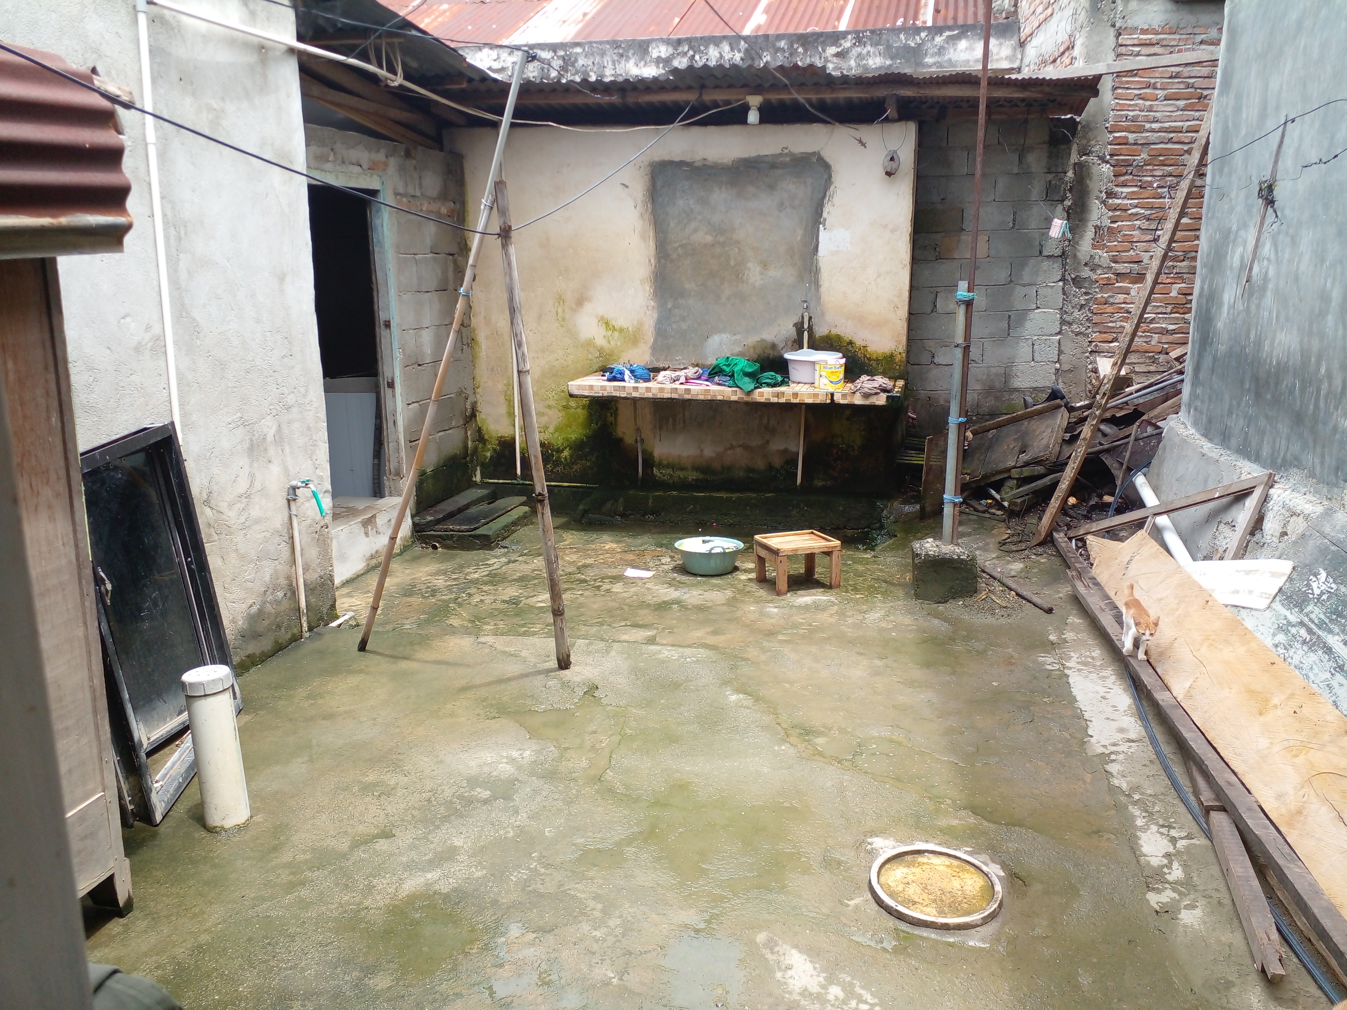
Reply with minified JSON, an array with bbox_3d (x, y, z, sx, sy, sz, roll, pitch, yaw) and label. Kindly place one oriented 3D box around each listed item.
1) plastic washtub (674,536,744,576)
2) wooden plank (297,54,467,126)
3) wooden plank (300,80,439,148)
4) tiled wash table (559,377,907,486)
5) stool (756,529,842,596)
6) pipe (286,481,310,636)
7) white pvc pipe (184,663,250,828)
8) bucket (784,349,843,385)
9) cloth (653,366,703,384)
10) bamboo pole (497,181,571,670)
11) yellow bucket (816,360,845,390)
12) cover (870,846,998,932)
[{"bbox_3d":[0.190,0.272,5.510,0.362,0.133,0.362,0,12,0],"label":"plastic washtub"},{"bbox_3d":[-1.559,-2.269,5.768,0.060,0.110,1.955,3,12,13],"label":"wooden plank"},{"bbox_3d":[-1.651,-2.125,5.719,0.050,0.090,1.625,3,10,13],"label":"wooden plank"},{"bbox_3d":[0.359,-0.397,5.833,1.760,0.570,0.620,3,13,12],"label":"tiled wash table"},{"bbox_3d":[0.612,0.286,5.200,0.332,0.232,0.275,-4,12,-20],"label":"stool"},{"bbox_3d":[-1.515,0.215,4.245,0.050,0.645,0.040,-1,13,-5],"label":"pipe"},{"bbox_3d":[-1.216,0.650,2.805,0.125,0.440,0.125,1,13,12],"label":"white pvc pipe"},{"bbox_3d":[0.772,-0.766,5.796,0.315,0.165,0.315,3,13,12],"label":"bucket"},{"bbox_3d":[0.035,-0.721,5.791,0.260,0.080,0.200,3,13,12],"label":"cloth"},{"bbox_3d":[-0.506,-0.239,3.857,0.048,1.815,0.048,-5,16,1],"label":"bamboo pole"},{"bbox_3d":[0.826,-0.690,5.494,0.150,0.152,0.150,2,13,8],"label":"yellow bucket"},{"bbox_3d":[0.635,0.922,2.547,0.308,0.028,0.308,3,13,12],"label":"cover"}]

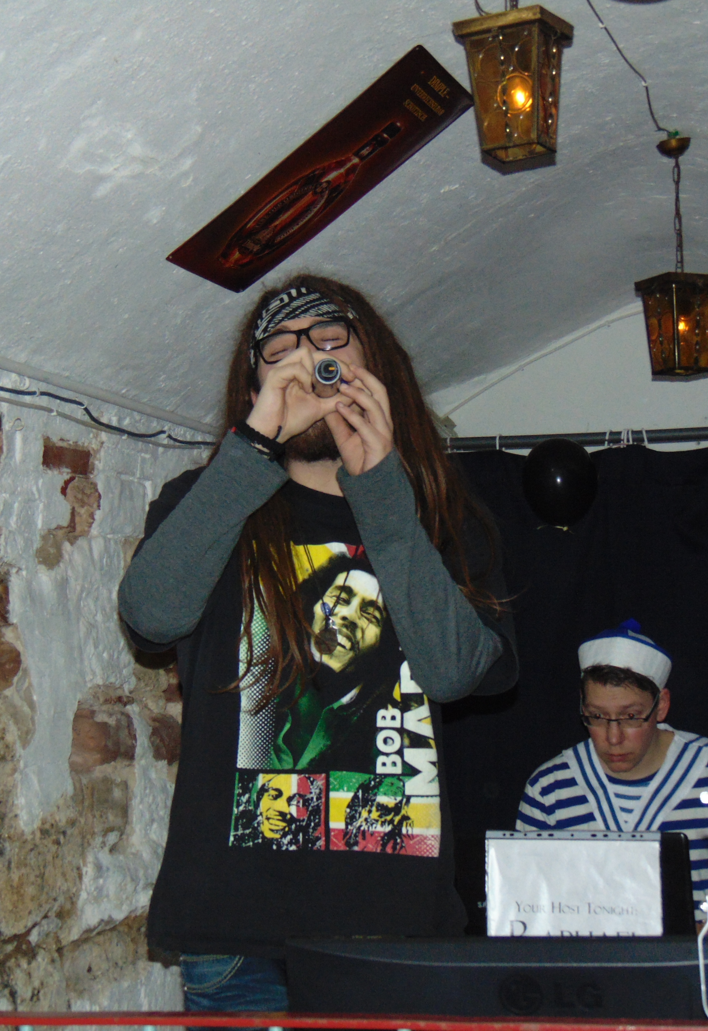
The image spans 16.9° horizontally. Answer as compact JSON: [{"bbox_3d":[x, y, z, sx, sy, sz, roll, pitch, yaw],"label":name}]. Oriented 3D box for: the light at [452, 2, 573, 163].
[{"bbox_3d":[0.253,-0.662,3.693,0.140,0.201,0.140,-4,-5,28],"label":"light"}]

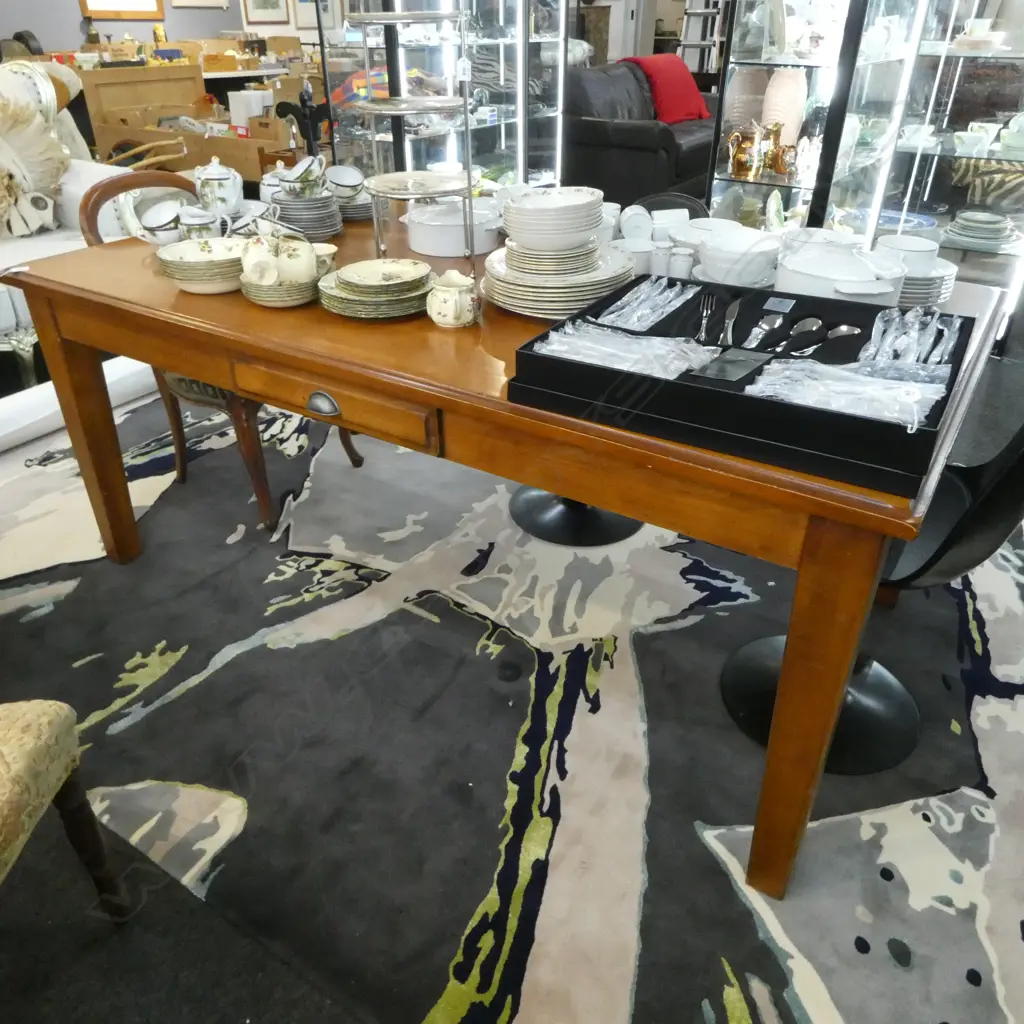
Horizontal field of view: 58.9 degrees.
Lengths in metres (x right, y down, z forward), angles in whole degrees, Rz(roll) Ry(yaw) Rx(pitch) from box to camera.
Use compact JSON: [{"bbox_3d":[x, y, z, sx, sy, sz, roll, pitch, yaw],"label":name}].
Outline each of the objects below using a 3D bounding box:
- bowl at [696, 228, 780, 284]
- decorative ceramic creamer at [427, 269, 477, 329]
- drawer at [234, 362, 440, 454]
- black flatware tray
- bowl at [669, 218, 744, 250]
[{"bbox_3d":[0.452,-0.506,1.804,0.155,0.070,0.155,1,32,0],"label":"bowl"},{"bbox_3d":[-0.106,-0.368,1.572,0.086,0.080,0.102,-6,33,-10],"label":"decorative ceramic creamer"},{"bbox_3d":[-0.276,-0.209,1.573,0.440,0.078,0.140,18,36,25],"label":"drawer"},{"bbox_3d":[0.344,-0.224,1.348,0.557,0.088,0.427,16,35,22],"label":"black flatware tray"},{"bbox_3d":[0.424,-0.587,1.935,0.155,0.068,0.155,1,32,0],"label":"bowl"}]

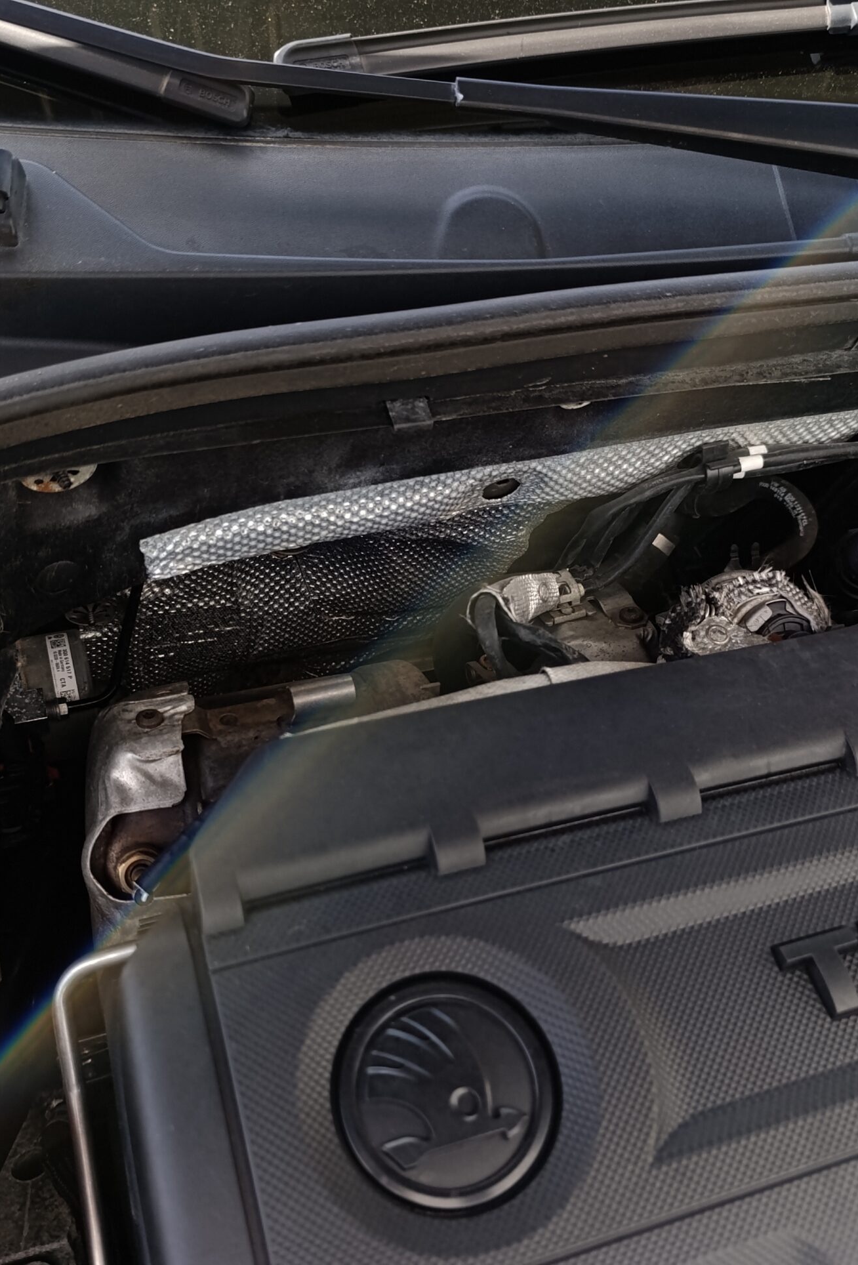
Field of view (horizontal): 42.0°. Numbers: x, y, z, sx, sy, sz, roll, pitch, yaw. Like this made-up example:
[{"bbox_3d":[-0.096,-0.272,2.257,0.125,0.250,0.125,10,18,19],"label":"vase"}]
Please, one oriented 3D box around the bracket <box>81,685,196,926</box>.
[{"bbox_3d":[-0.150,0.090,0.580,0.065,0.100,0.080,-12,44,-13],"label":"bracket"}]

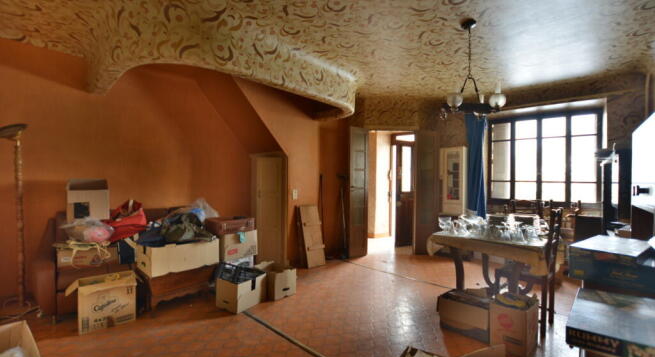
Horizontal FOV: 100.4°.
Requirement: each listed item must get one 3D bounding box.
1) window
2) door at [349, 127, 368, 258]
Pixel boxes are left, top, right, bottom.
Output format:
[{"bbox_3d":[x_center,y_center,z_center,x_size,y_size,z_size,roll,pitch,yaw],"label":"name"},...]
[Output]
[{"bbox_3d":[3.090,-0.280,3.960,1.290,1.250,0.100,0,0,31],"label":"window"},{"bbox_3d":[0.500,0.220,4.385,0.380,2.060,0.045,1,0,-35],"label":"door"}]

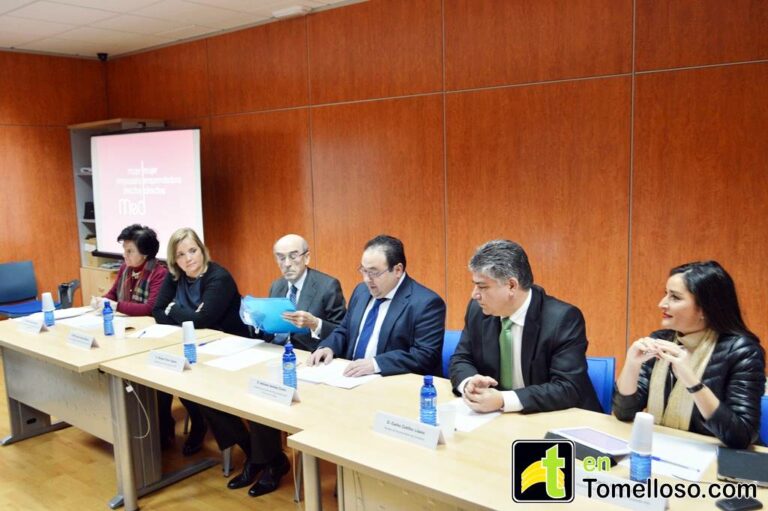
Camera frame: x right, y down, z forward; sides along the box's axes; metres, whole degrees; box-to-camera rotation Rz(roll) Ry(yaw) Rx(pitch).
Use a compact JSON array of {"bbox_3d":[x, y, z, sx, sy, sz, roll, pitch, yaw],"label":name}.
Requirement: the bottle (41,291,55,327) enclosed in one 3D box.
[{"bbox_3d":[-2.016,0.324,4.237,0.068,0.210,0.068,5,10,40],"label":"bottle"}]

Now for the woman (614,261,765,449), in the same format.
[{"bbox_3d":[0.937,0.660,2.278,0.720,1.260,0.540,-6,9,-34],"label":"woman"}]

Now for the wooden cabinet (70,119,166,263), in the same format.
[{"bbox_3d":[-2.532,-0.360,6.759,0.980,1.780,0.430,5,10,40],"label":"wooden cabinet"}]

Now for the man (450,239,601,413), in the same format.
[{"bbox_3d":[0.524,0.624,2.791,0.590,1.350,0.680,5,10,40],"label":"man"}]

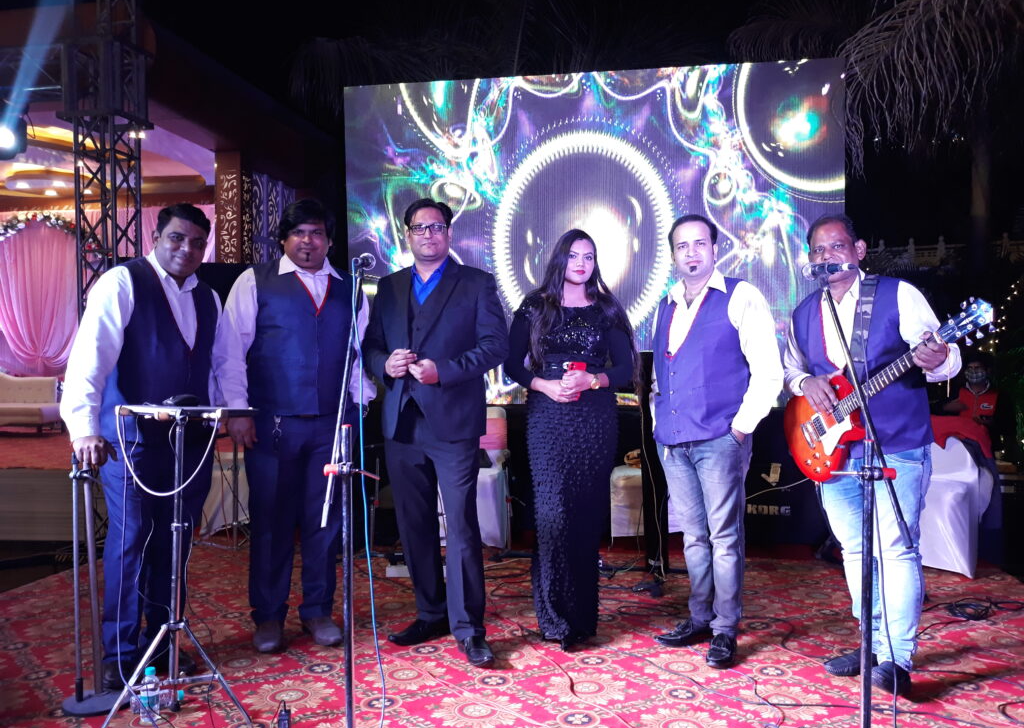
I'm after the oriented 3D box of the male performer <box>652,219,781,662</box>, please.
[{"bbox_3d":[0.784,0.258,3.064,0.500,1.658,0.420,1,1,38],"label":"male performer"}]

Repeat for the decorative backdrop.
[{"bbox_3d":[0.467,-0.793,5.137,3.166,2.100,0.120,0,1,9],"label":"decorative backdrop"}]

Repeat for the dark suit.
[{"bbox_3d":[-0.286,0.316,3.095,0.560,1.432,0.380,0,1,9],"label":"dark suit"}]

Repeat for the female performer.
[{"bbox_3d":[0.230,0.280,3.135,0.520,1.618,0.360,0,1,3],"label":"female performer"}]

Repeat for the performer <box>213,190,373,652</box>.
[{"bbox_3d":[-0.864,0.225,3.123,0.600,1.739,0.420,-1,1,-28],"label":"performer"}]

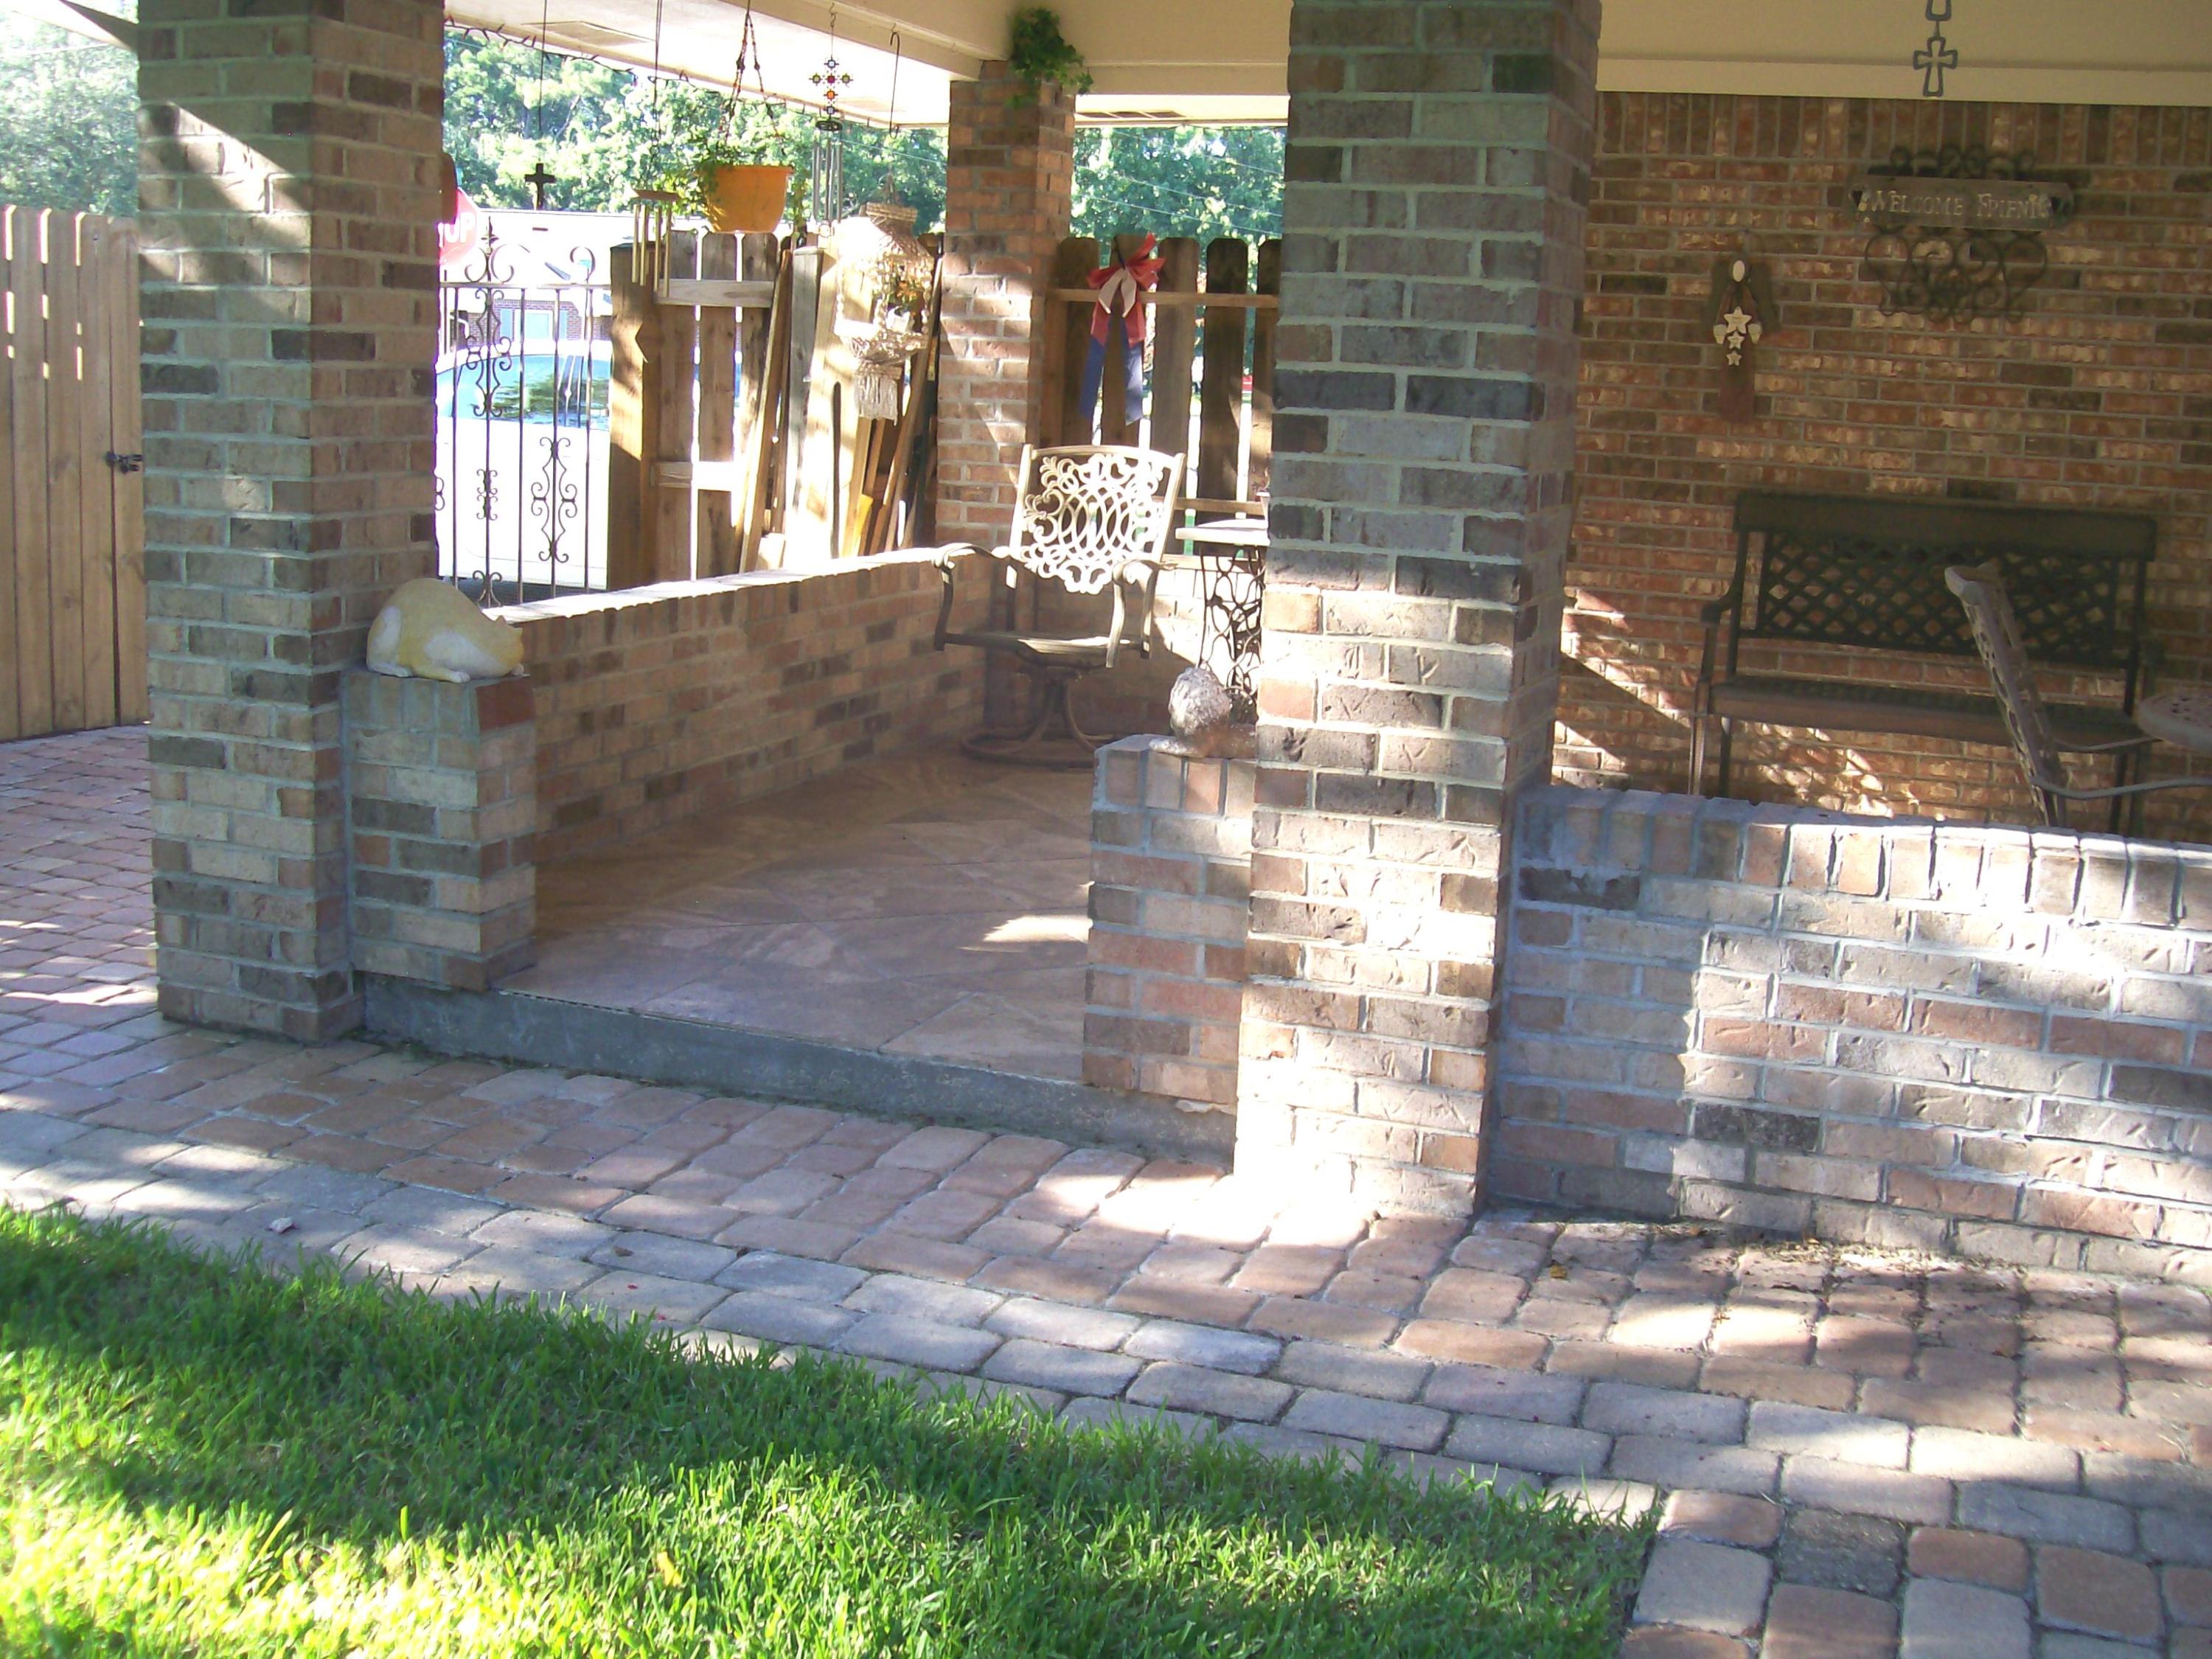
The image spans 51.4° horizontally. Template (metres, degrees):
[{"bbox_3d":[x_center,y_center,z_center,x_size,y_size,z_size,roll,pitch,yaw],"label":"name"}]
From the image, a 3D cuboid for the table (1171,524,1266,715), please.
[{"bbox_3d":[0.487,-0.544,6.966,0.480,0.712,0.470,6,12,19],"label":"table"}]

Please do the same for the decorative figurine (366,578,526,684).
[{"bbox_3d":[-1.222,-0.374,4.269,0.310,0.188,0.180,3,11,4],"label":"decorative figurine"}]

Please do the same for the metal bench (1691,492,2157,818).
[{"bbox_3d":[2.243,-0.435,6.307,1.220,0.894,0.610,6,12,19],"label":"metal bench"}]

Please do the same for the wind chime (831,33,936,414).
[{"bbox_3d":[-0.630,-1.726,6.564,0.280,1.100,0.250,6,12,19],"label":"wind chime"}]

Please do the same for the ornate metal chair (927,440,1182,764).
[{"bbox_3d":[-0.156,-0.686,7.015,0.600,0.927,0.620,8,12,27],"label":"ornate metal chair"}]

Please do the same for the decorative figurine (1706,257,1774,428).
[{"bbox_3d":[1.837,-1.419,6.668,0.200,0.490,0.060,6,12,19],"label":"decorative figurine"}]

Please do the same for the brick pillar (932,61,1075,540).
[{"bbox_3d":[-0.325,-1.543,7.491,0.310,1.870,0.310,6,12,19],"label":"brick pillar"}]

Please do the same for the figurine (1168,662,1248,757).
[{"bbox_3d":[0.162,-0.196,3.724,0.128,0.148,0.125,6,12,19],"label":"figurine"}]

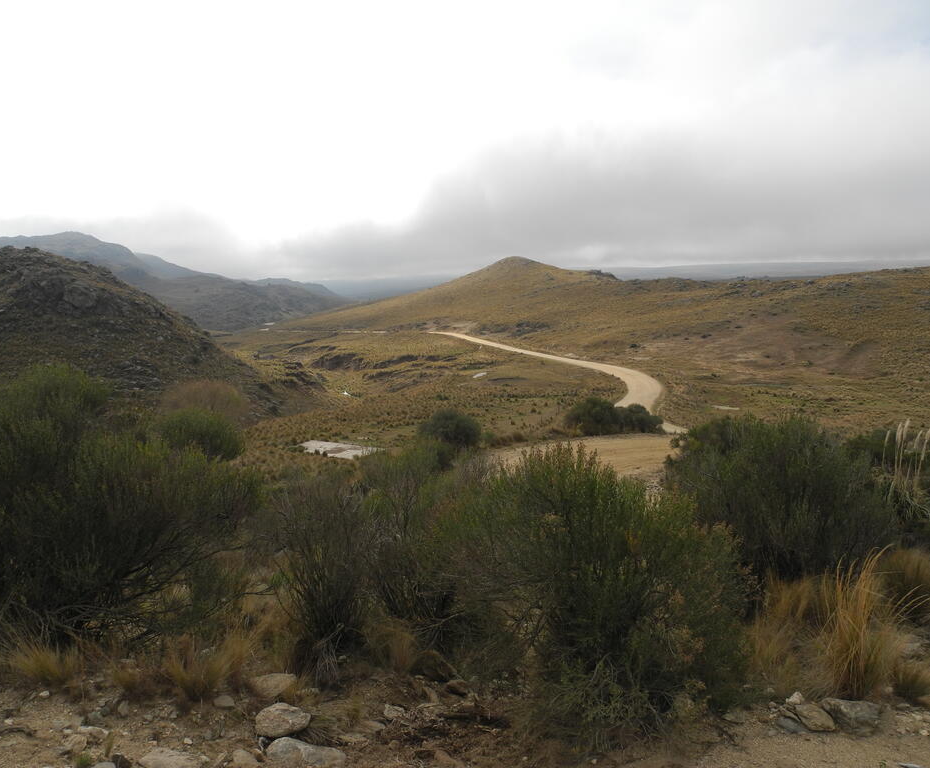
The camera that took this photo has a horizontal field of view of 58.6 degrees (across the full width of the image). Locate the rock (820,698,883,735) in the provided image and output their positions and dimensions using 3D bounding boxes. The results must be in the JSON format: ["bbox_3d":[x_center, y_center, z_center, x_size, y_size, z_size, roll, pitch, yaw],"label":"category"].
[{"bbox_3d":[1.491,1.283,3.199,0.224,0.100,0.139,4,9,25],"label":"rock"}]

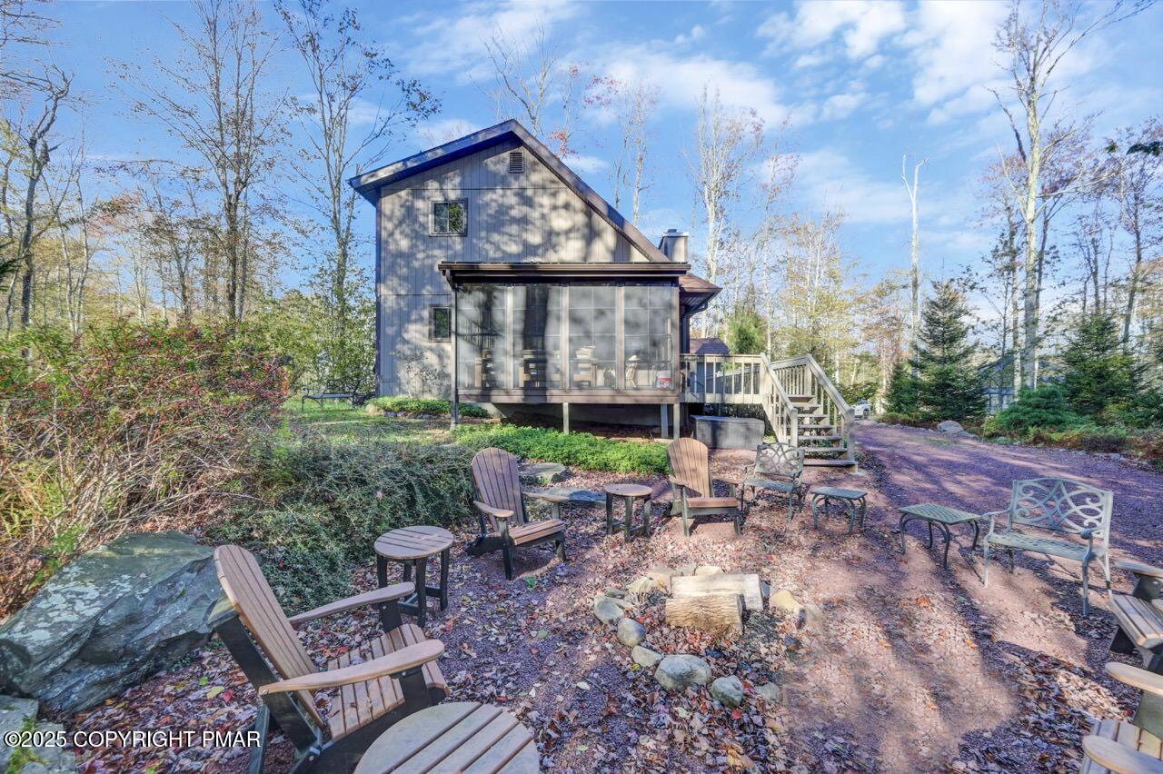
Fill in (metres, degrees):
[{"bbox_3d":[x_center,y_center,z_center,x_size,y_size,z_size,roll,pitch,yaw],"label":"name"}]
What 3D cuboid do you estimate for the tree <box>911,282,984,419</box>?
[{"bbox_3d":[18.700,-1.750,23.000,3.100,7.600,3.100,0,0,0],"label":"tree"}]

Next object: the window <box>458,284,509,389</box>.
[{"bbox_3d":[-1.986,-1.002,9.150,1.040,2.100,0.080,0,0,0],"label":"window"}]

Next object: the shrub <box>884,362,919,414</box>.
[{"bbox_3d":[16.600,0.050,23.500,1.800,3.000,1.800,0,0,35],"label":"shrub"}]

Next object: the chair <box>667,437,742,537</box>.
[{"bbox_3d":[1.400,1.140,5.330,0.730,0.980,0.870,0,0,-6],"label":"chair"}]

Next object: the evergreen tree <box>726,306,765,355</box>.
[{"bbox_3d":[8.700,-1.200,24.000,2.300,6.000,2.300,0,0,20],"label":"evergreen tree"}]

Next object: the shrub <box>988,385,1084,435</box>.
[{"bbox_3d":[15.500,0.880,15.500,2.600,1.800,2.600,0,0,45],"label":"shrub"}]

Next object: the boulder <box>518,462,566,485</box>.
[{"bbox_3d":[-0.630,1.340,7.100,0.950,0.320,0.800,0,0,0],"label":"boulder"}]

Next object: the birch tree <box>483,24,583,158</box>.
[{"bbox_3d":[-2.530,-8.700,23.500,5.000,20.300,4.700,0,0,0],"label":"birch tree"}]

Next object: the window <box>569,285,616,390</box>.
[{"bbox_3d":[0.230,-1.002,9.150,0.970,2.100,0.080,0,0,0],"label":"window"}]

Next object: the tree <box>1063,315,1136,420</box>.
[{"bbox_3d":[21.700,-0.600,19.000,2.500,5.100,2.500,0,0,0],"label":"tree"}]

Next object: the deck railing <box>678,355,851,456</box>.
[{"bbox_3d":[3.450,0.340,8.900,2.800,2.080,1.750,0,0,0],"label":"deck railing"}]

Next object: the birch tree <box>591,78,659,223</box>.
[{"bbox_3d":[2.480,-8.100,26.000,3.900,19.200,3.700,0,0,0],"label":"birch tree"}]

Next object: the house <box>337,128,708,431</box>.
[{"bbox_3d":[-1.150,-2.850,14.600,9.200,7.600,11.000,0,0,0],"label":"house"}]

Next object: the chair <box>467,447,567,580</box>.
[{"bbox_3d":[-0.650,1.085,4.170,0.750,0.960,0.860,0,0,-44],"label":"chair"}]

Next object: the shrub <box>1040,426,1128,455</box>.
[{"bbox_3d":[13.550,1.360,12.200,1.300,0.750,1.600,0,0,-42],"label":"shrub"}]

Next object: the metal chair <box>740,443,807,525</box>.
[{"bbox_3d":[2.420,1.165,5.780,0.620,0.870,0.640,0,0,41],"label":"metal chair"}]

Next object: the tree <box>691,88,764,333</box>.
[{"bbox_3d":[8.000,-7.300,25.000,4.200,18.500,4.200,0,0,0],"label":"tree"}]

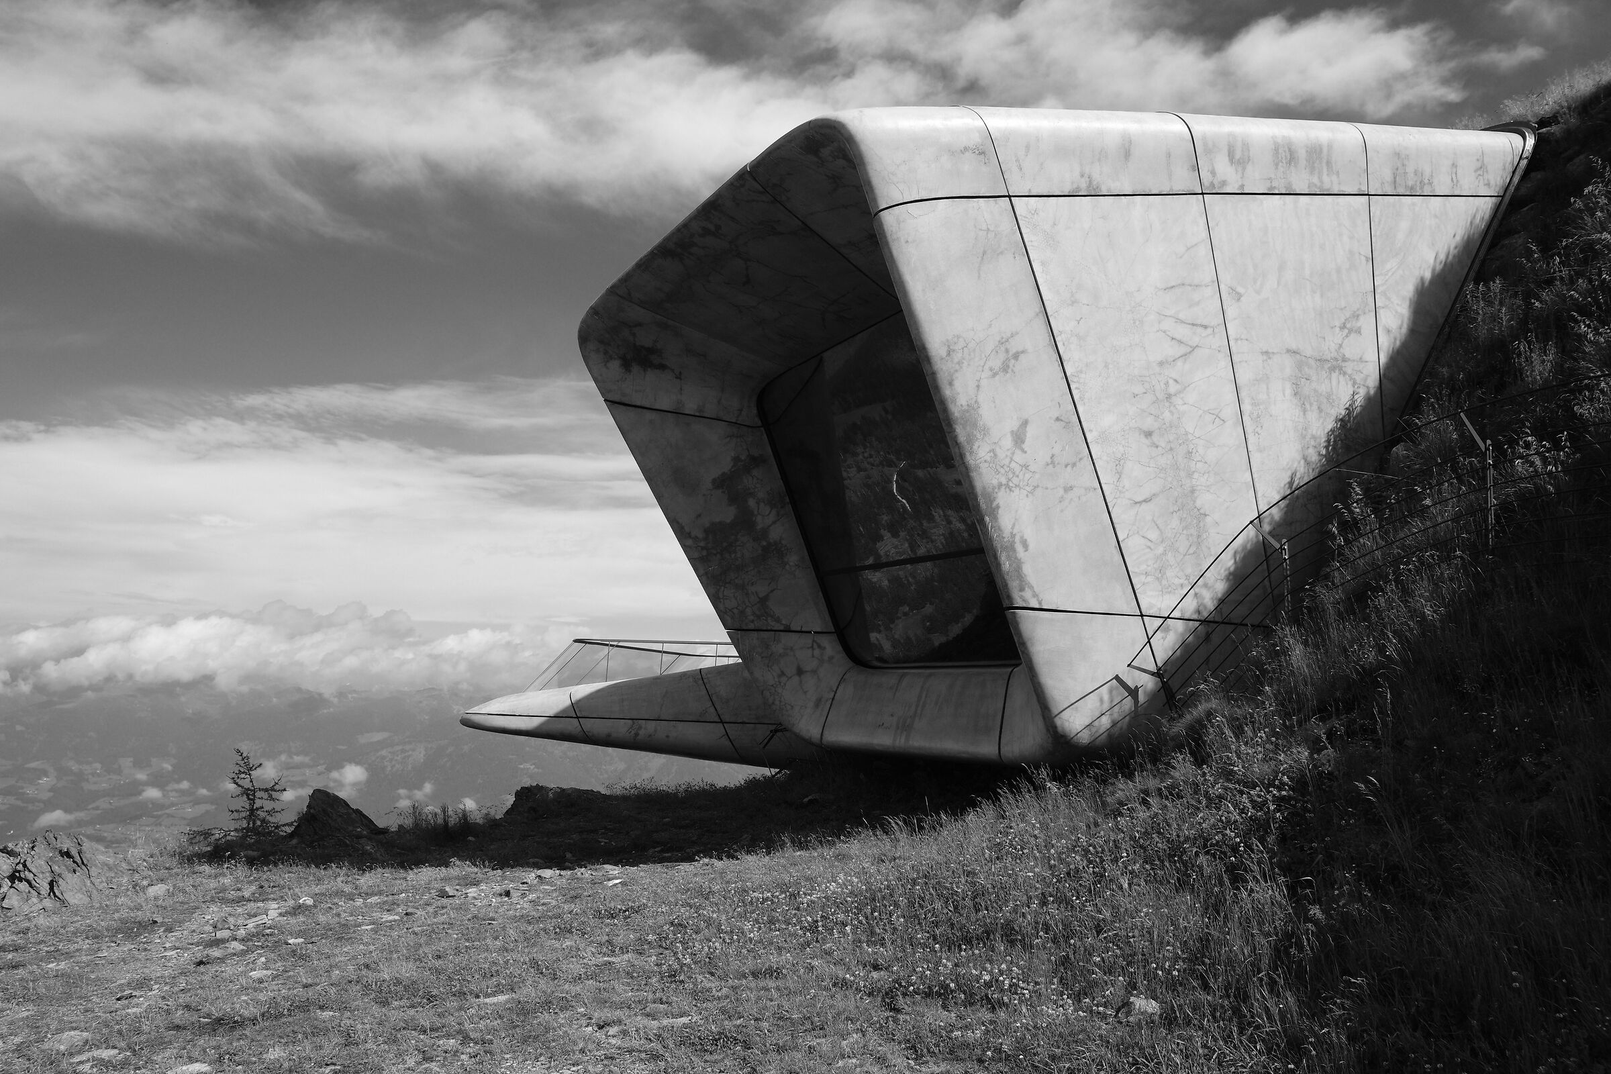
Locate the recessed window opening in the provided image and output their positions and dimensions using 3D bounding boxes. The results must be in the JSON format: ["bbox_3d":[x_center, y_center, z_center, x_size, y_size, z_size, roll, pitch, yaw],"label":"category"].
[{"bbox_3d":[0.736,-0.292,13.039,0.500,3.675,3.528,-20,4,-29],"label":"recessed window opening"}]

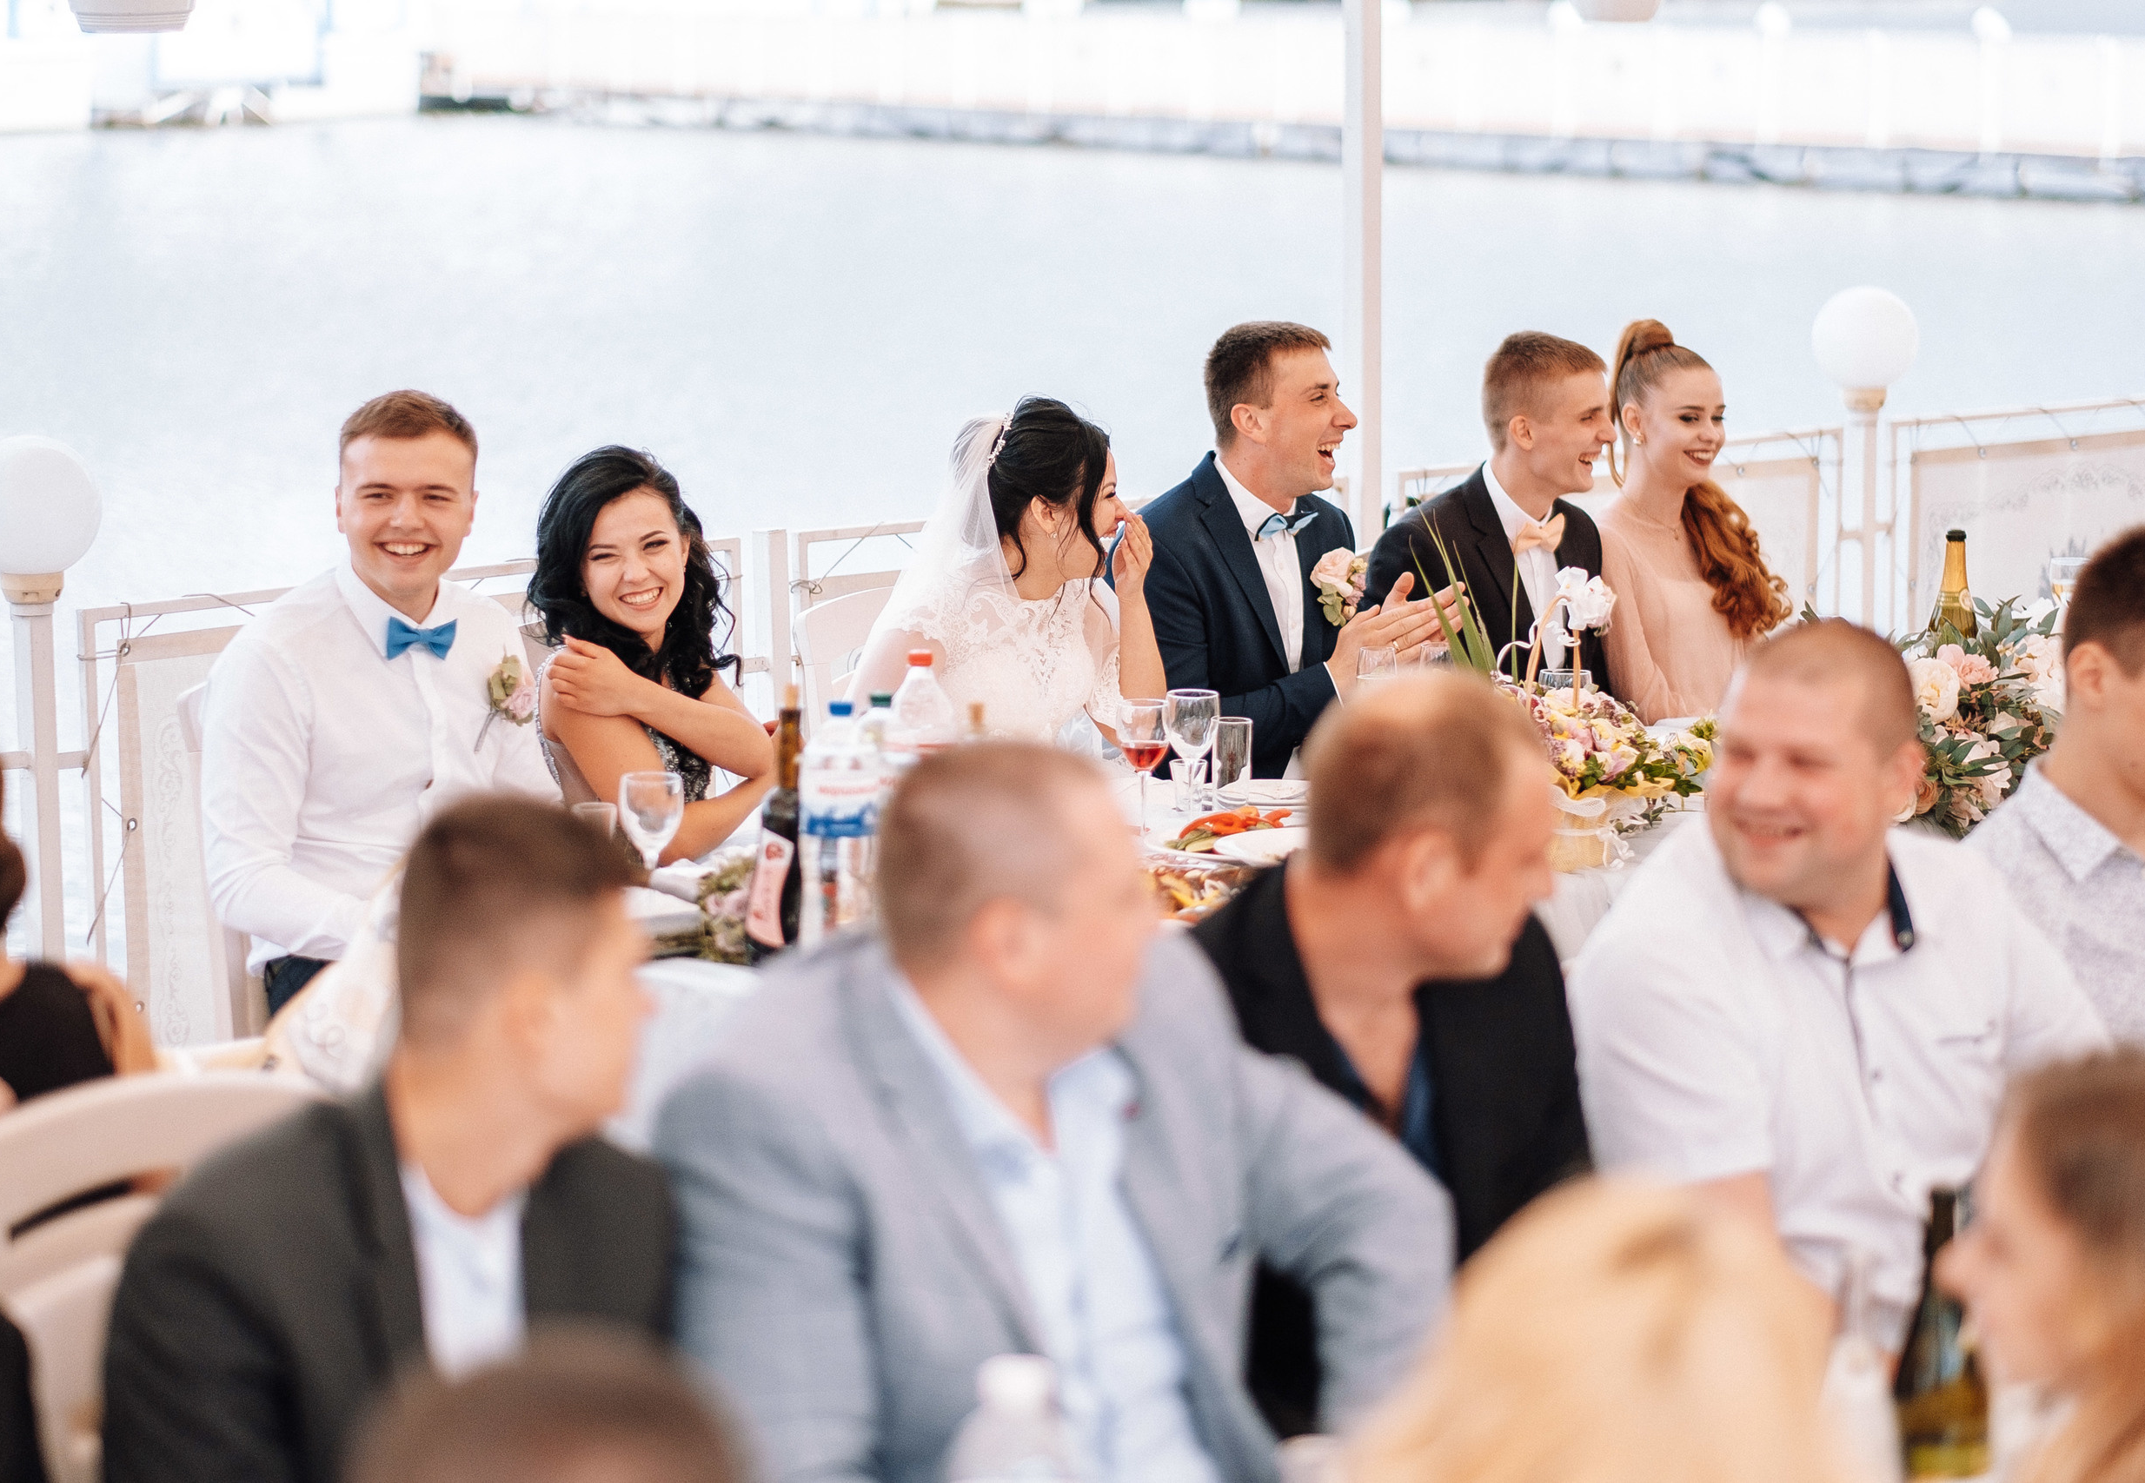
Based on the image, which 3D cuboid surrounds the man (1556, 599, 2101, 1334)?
[{"bbox_3d":[0.687,0.554,4.491,0.580,1.301,0.800,-3,10,-18],"label":"man"}]

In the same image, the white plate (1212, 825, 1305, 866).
[{"bbox_3d":[0.304,0.136,6.500,0.250,0.030,0.250,-6,10,-33],"label":"white plate"}]

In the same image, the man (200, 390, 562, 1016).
[{"bbox_3d":[-0.734,0.246,6.350,0.540,1.331,0.820,-7,11,-34],"label":"man"}]

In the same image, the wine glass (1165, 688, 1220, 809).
[{"bbox_3d":[0.165,0.008,7.136,0.080,0.178,0.080,0,9,0],"label":"wine glass"}]

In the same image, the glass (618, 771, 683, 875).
[{"bbox_3d":[-0.504,0.113,6.162,0.075,0.170,0.075,0,9,0],"label":"glass"}]

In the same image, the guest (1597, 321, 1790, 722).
[{"bbox_3d":[1.002,0.043,7.903,0.470,1.353,0.740,-8,12,-40],"label":"guest"}]

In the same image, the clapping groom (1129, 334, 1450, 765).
[{"bbox_3d":[0.403,0.086,7.292,0.850,1.332,0.550,8,12,42],"label":"clapping groom"}]

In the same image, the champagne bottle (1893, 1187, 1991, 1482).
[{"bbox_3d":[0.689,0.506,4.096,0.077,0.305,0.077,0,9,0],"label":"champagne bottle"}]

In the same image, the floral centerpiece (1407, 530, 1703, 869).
[{"bbox_3d":[0.635,-0.054,6.830,0.380,0.450,0.340,-8,12,-38],"label":"floral centerpiece"}]

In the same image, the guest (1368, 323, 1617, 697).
[{"bbox_3d":[0.749,0.081,7.670,0.740,1.357,0.520,8,13,43],"label":"guest"}]

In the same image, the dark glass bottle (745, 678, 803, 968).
[{"bbox_3d":[-0.343,0.093,6.123,0.082,0.335,0.082,0,9,0],"label":"dark glass bottle"}]

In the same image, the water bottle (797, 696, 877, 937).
[{"bbox_3d":[-0.275,0.110,6.074,0.090,0.322,0.090,0,9,0],"label":"water bottle"}]

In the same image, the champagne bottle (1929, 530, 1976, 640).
[{"bbox_3d":[1.249,-0.143,7.375,0.088,0.315,0.088,-9,12,-42],"label":"champagne bottle"}]

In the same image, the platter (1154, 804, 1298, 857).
[{"bbox_3d":[0.213,0.115,6.459,0.260,0.065,0.260,0,9,0],"label":"platter"}]

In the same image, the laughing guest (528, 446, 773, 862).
[{"bbox_3d":[-0.461,0.264,6.467,0.780,1.254,0.470,9,13,44],"label":"laughing guest"}]

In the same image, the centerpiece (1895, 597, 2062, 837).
[{"bbox_3d":[1.261,-0.031,7.350,0.380,0.350,0.300,-8,12,-38],"label":"centerpiece"}]

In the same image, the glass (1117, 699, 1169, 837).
[{"bbox_3d":[0.095,0.032,6.935,0.071,0.188,0.071,0,9,0],"label":"glass"}]

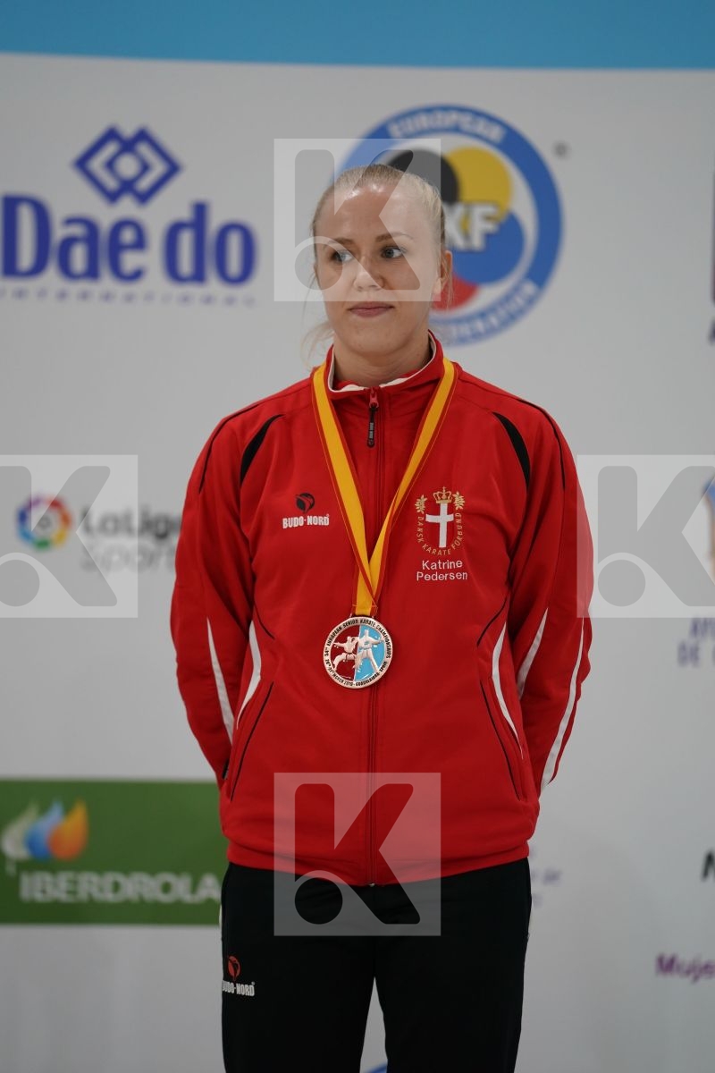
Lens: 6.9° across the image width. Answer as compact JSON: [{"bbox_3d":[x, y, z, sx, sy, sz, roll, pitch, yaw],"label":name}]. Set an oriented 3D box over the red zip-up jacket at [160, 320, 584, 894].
[{"bbox_3d":[0.029,0.089,7.170,0.505,0.660,0.310,1,0,7],"label":"red zip-up jacket"}]

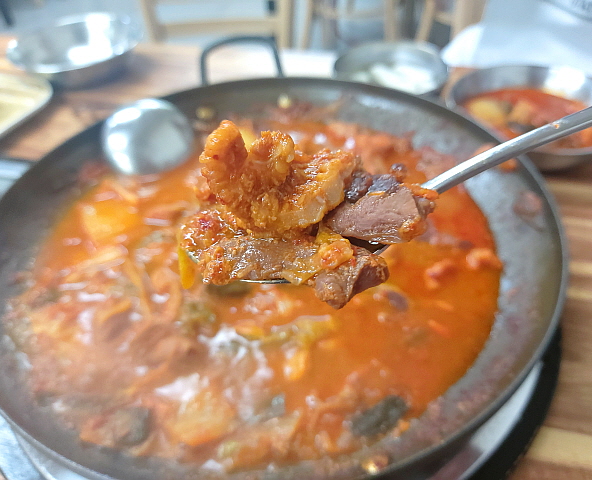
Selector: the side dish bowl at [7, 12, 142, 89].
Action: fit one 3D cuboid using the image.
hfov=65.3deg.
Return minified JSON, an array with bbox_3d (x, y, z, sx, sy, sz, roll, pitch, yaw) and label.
[{"bbox_3d":[-0.255,-0.221,0.554,0.157,0.041,0.157,-2,45,2],"label":"side dish bowl"}]

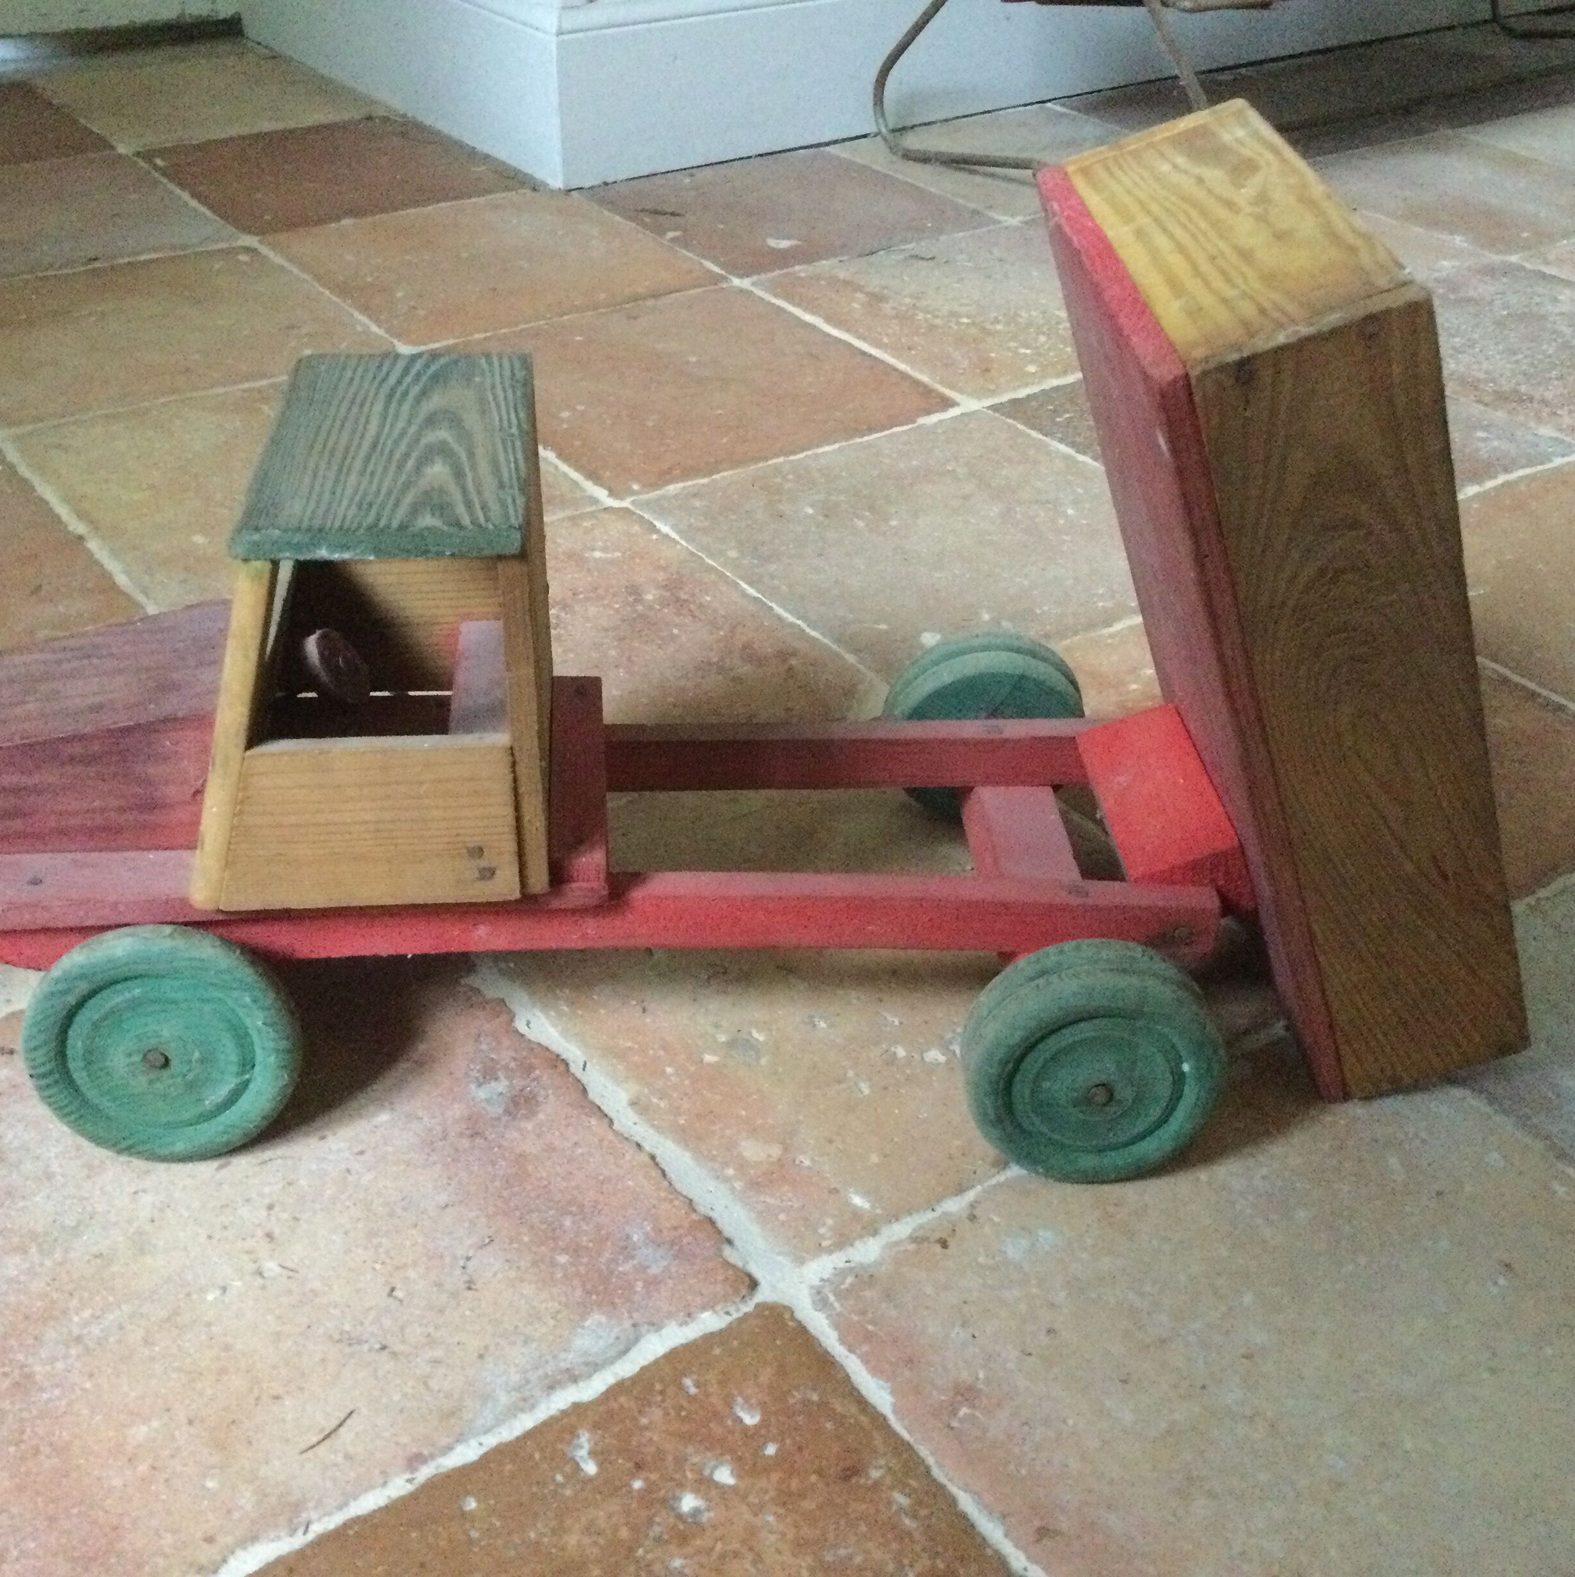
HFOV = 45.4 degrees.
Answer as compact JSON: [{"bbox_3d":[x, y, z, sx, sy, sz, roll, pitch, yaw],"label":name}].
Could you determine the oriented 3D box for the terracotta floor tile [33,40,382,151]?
[{"bbox_3d":[-0.426,-0.510,1.420,0.206,0.018,0.206,-20,40,-30],"label":"terracotta floor tile"}]

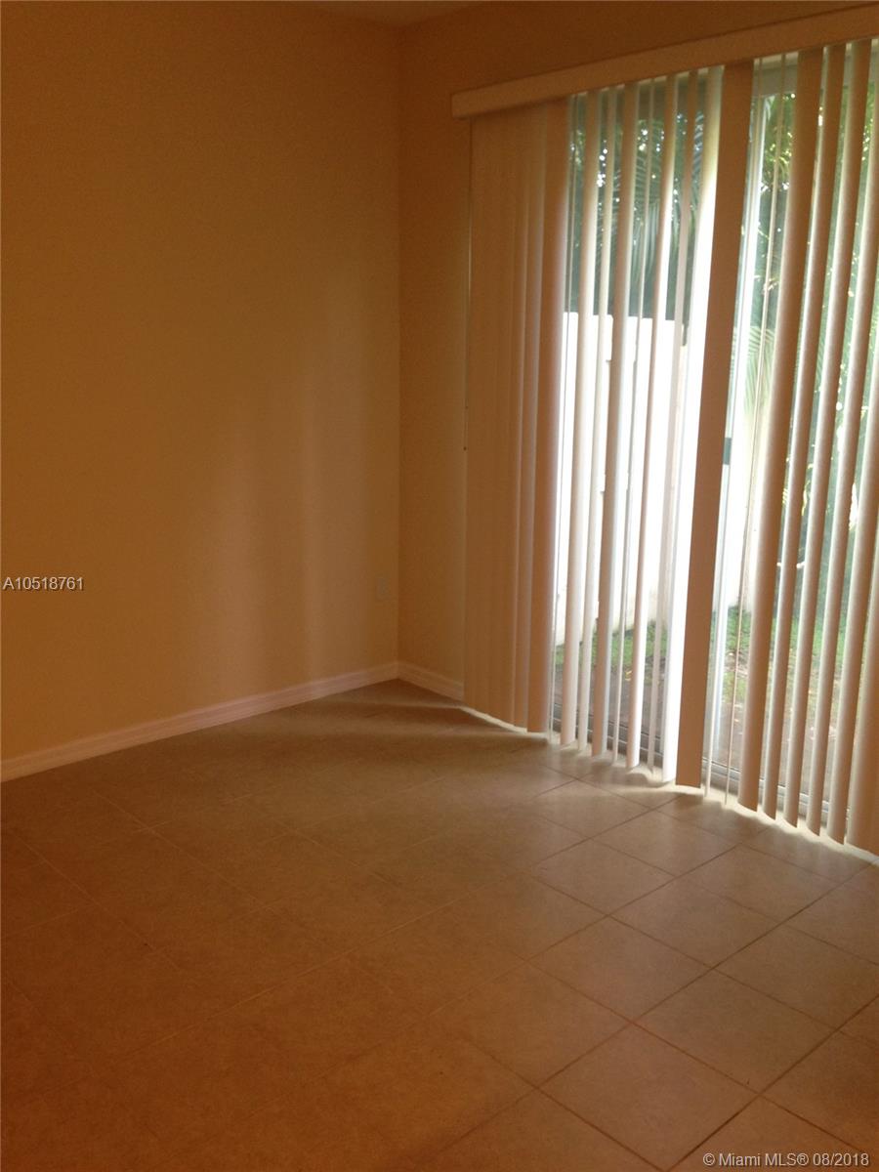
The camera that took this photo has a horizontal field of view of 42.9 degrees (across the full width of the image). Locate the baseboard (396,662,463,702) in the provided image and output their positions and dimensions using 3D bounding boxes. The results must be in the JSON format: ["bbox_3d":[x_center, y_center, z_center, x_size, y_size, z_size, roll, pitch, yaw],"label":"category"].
[{"bbox_3d":[-0.026,0.427,4.984,0.016,0.078,0.458,-11,17,-42],"label":"baseboard"}]

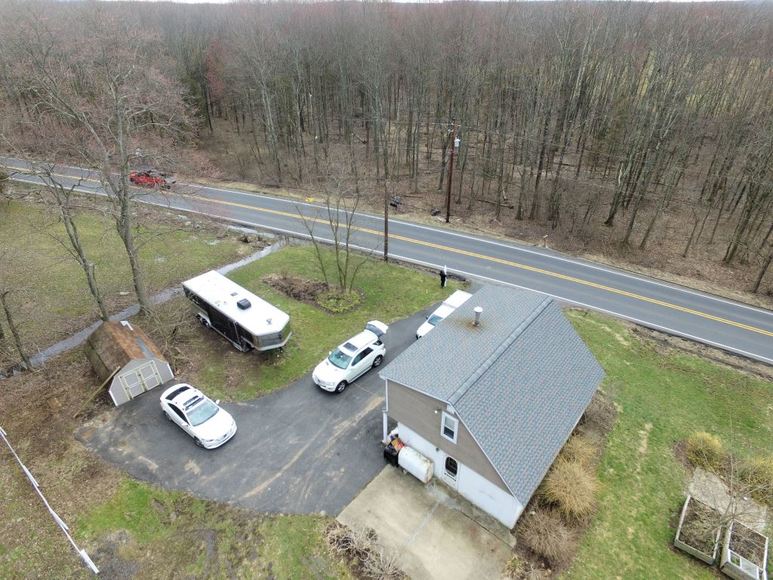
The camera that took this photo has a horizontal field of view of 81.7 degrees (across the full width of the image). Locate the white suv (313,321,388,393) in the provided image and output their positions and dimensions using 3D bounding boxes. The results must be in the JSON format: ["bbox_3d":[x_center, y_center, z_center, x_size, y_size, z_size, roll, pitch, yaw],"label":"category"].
[{"bbox_3d":[-2.071,4.062,26.891,1.980,1.930,5.050,28,43,36],"label":"white suv"}]

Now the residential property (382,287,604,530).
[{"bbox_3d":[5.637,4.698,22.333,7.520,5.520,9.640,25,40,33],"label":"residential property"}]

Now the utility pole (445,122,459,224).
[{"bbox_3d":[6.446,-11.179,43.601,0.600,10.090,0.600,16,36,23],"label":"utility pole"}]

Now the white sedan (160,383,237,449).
[{"bbox_3d":[-9.808,6.278,22.945,4.840,1.450,1.840,22,39,30],"label":"white sedan"}]

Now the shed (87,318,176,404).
[{"bbox_3d":[-15.108,3.821,25.784,3.170,2.480,4.620,-29,43,-36],"label":"shed"}]

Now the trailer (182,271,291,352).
[{"bbox_3d":[-9.663,1.876,29.355,9.270,3.020,2.440,26,41,34],"label":"trailer"}]

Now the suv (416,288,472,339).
[{"bbox_3d":[4.293,2.011,30.386,1.880,1.830,5.250,23,40,31],"label":"suv"}]

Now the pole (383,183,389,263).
[{"bbox_3d":[-0.005,-5.584,37.480,0.320,7.420,0.320,16,36,23],"label":"pole"}]

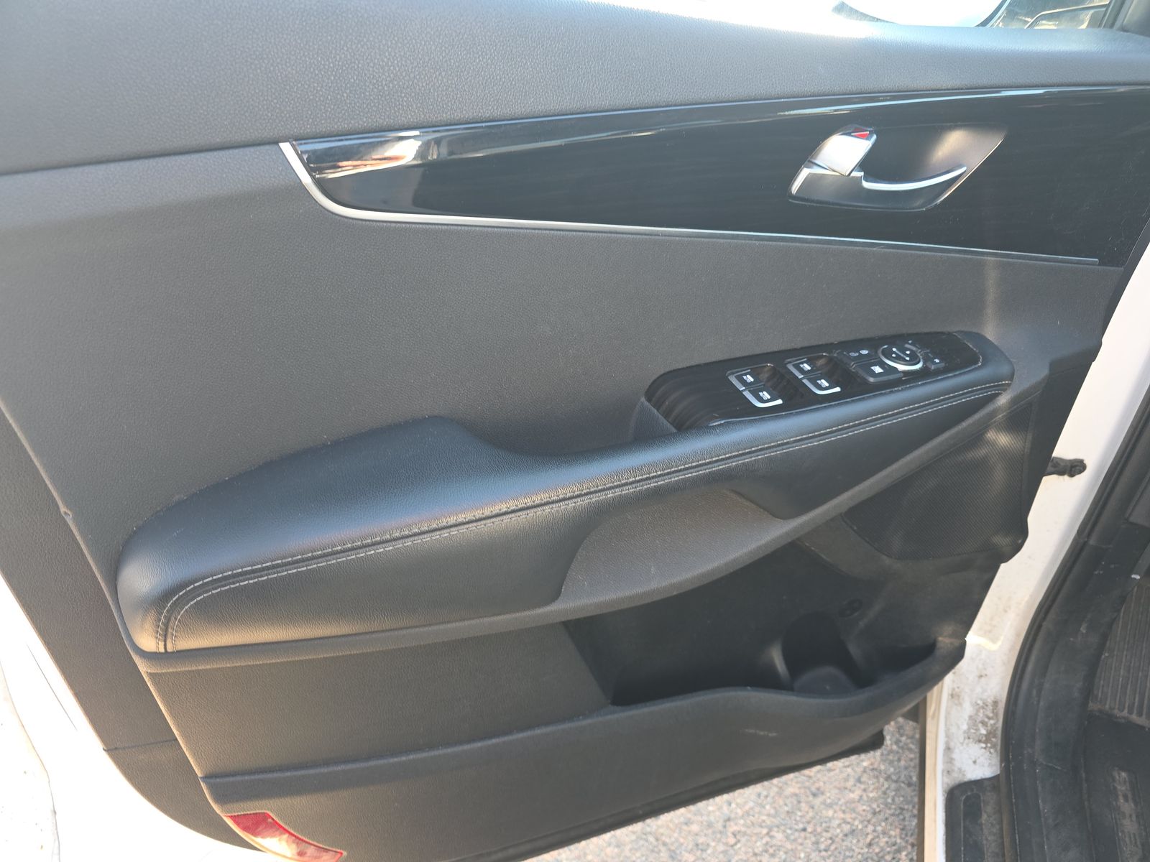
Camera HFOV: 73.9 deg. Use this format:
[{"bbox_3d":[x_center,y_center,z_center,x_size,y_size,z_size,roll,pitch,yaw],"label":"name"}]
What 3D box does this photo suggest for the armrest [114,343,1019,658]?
[{"bbox_3d":[0.047,0.026,0.535,0.632,0.088,0.117,-11,33,-19],"label":"armrest"}]

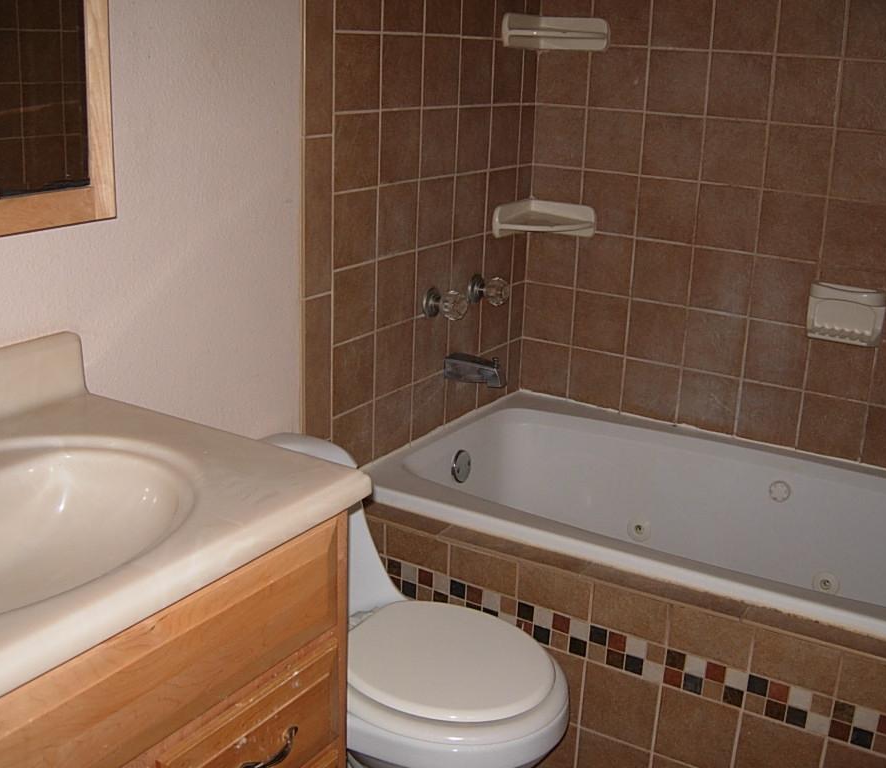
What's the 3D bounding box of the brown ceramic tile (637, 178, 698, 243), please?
[{"bbox_3d":[0.553,-0.426,2.619,0.152,0.152,0.010,12,20,30],"label":"brown ceramic tile"}]

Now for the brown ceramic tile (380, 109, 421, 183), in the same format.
[{"bbox_3d":[-0.092,-0.500,2.252,0.010,0.151,0.151,12,20,30],"label":"brown ceramic tile"}]

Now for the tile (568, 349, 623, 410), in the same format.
[{"bbox_3d":[0.409,-0.015,2.835,0.152,0.145,0.010,12,20,30],"label":"tile"}]

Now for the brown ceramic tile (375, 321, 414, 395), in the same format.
[{"bbox_3d":[-0.112,-0.057,2.415,0.010,0.152,0.152,13,20,30],"label":"brown ceramic tile"}]

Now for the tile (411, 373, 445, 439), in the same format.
[{"bbox_3d":[-0.035,0.052,2.545,0.009,0.145,0.152,12,20,30],"label":"tile"}]

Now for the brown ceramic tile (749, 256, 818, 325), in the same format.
[{"bbox_3d":[0.807,-0.220,2.516,0.151,0.151,0.010,12,20,30],"label":"brown ceramic tile"}]

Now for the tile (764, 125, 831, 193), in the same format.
[{"bbox_3d":[0.811,-0.511,2.421,0.152,0.152,0.010,12,20,30],"label":"tile"}]

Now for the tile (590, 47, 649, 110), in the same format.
[{"bbox_3d":[0.430,-0.747,2.607,0.151,0.151,0.010,12,20,30],"label":"tile"}]

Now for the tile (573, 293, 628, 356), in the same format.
[{"bbox_3d":[0.413,-0.161,2.788,0.152,0.152,0.010,12,20,30],"label":"tile"}]

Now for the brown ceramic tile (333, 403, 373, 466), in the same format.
[{"bbox_3d":[-0.199,0.123,2.334,0.010,0.142,0.152,13,20,30],"label":"brown ceramic tile"}]

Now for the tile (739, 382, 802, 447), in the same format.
[{"bbox_3d":[0.797,0.072,2.605,0.152,0.148,0.010,12,20,30],"label":"tile"}]

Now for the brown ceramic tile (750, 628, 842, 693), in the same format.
[{"bbox_3d":[0.600,0.471,1.807,0.152,0.085,0.010,12,20,30],"label":"brown ceramic tile"}]

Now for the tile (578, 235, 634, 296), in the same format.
[{"bbox_3d":[0.416,-0.306,2.724,0.152,0.153,0.009,12,20,30],"label":"tile"}]

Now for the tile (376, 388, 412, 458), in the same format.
[{"bbox_3d":[-0.117,0.087,2.460,0.010,0.142,0.152,13,20,30],"label":"tile"}]

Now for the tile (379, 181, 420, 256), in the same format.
[{"bbox_3d":[-0.099,-0.355,2.300,0.010,0.152,0.152,12,20,30],"label":"tile"}]

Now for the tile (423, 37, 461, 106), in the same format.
[{"bbox_3d":[-0.007,-0.689,2.353,0.010,0.152,0.152,13,20,30],"label":"tile"}]

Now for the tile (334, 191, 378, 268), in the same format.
[{"bbox_3d":[-0.181,-0.319,2.180,0.010,0.152,0.148,12,20,30],"label":"tile"}]

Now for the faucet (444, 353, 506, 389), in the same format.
[{"bbox_3d":[0.083,-0.036,2.566,0.156,0.069,0.052,12,20,30],"label":"faucet"}]

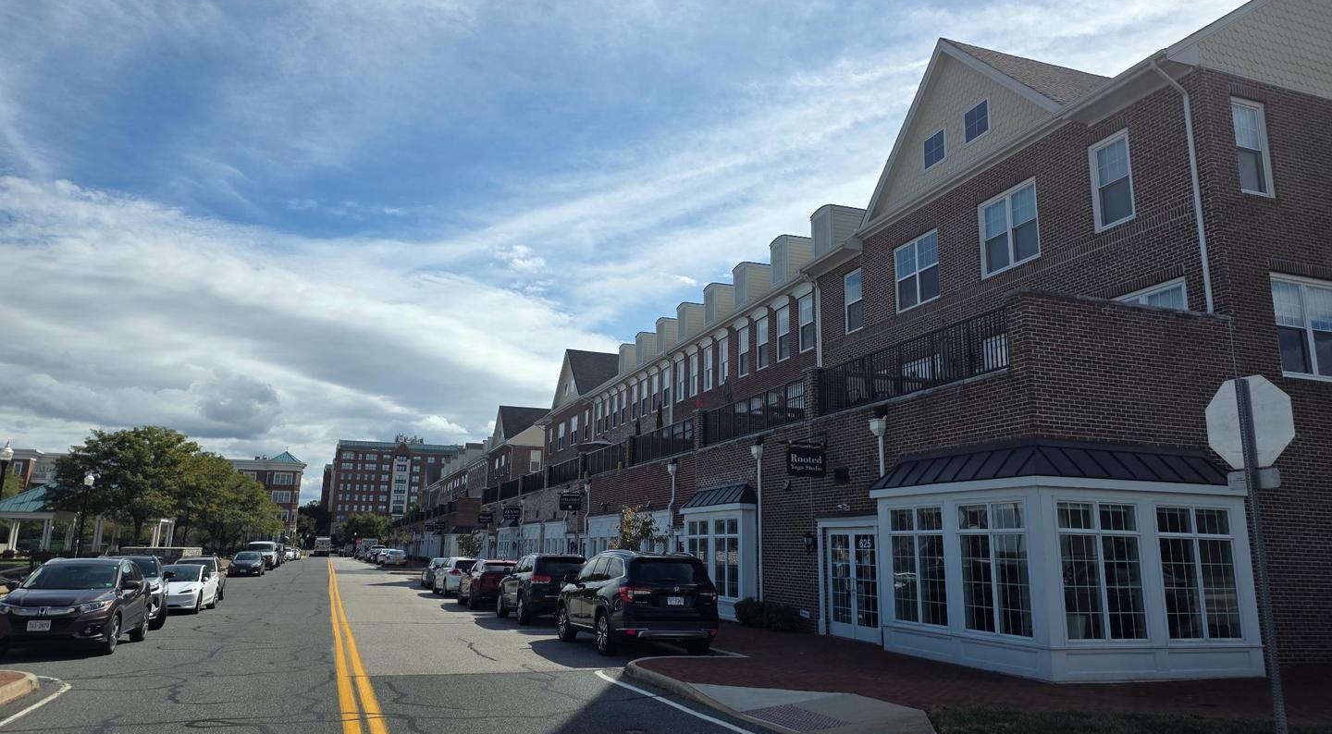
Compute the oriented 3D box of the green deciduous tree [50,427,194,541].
[{"bbox_3d":[-34.184,8.042,56.089,8.100,8.400,8.100,5,-13,-20],"label":"green deciduous tree"}]

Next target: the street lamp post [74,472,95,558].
[{"bbox_3d":[-19.507,5.528,29.532,0.360,4.000,0.360,5,-13,-20],"label":"street lamp post"}]

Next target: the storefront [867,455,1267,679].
[{"bbox_3d":[6.326,3.132,14.593,4.150,3.400,4.150,5,-13,-20],"label":"storefront"}]

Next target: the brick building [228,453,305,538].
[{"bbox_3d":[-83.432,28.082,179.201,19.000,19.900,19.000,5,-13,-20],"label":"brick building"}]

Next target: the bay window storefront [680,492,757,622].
[{"bbox_3d":[1.293,4.819,23.304,0.600,3.250,3.950,5,-13,-20],"label":"bay window storefront"}]

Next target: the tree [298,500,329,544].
[{"bbox_3d":[-77.796,35.323,194.088,7.500,11.900,7.500,5,-13,-20],"label":"tree"}]

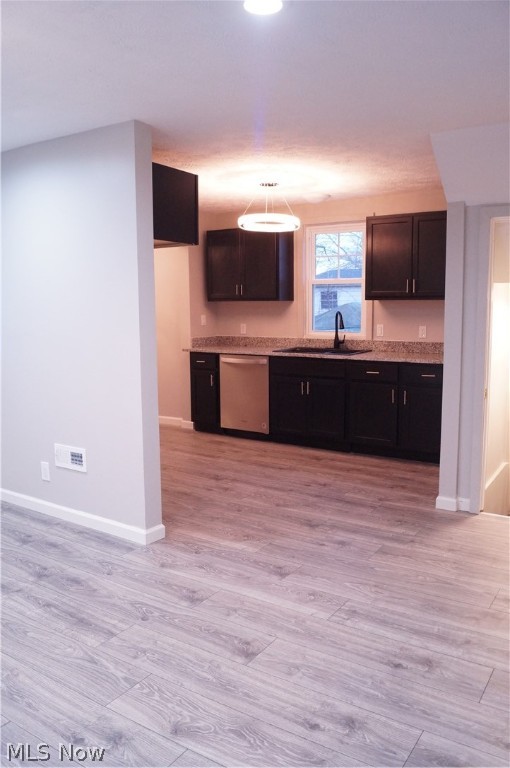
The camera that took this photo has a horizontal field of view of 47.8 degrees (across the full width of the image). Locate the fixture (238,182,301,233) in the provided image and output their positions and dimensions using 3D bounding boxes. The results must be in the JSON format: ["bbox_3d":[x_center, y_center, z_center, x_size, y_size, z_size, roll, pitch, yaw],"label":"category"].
[{"bbox_3d":[0.116,-1.493,4.821,0.520,0.380,0.520,0,8,0],"label":"fixture"}]

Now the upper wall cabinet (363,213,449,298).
[{"bbox_3d":[1.499,-1.147,5.245,0.900,0.757,0.325,5,9,33],"label":"upper wall cabinet"}]

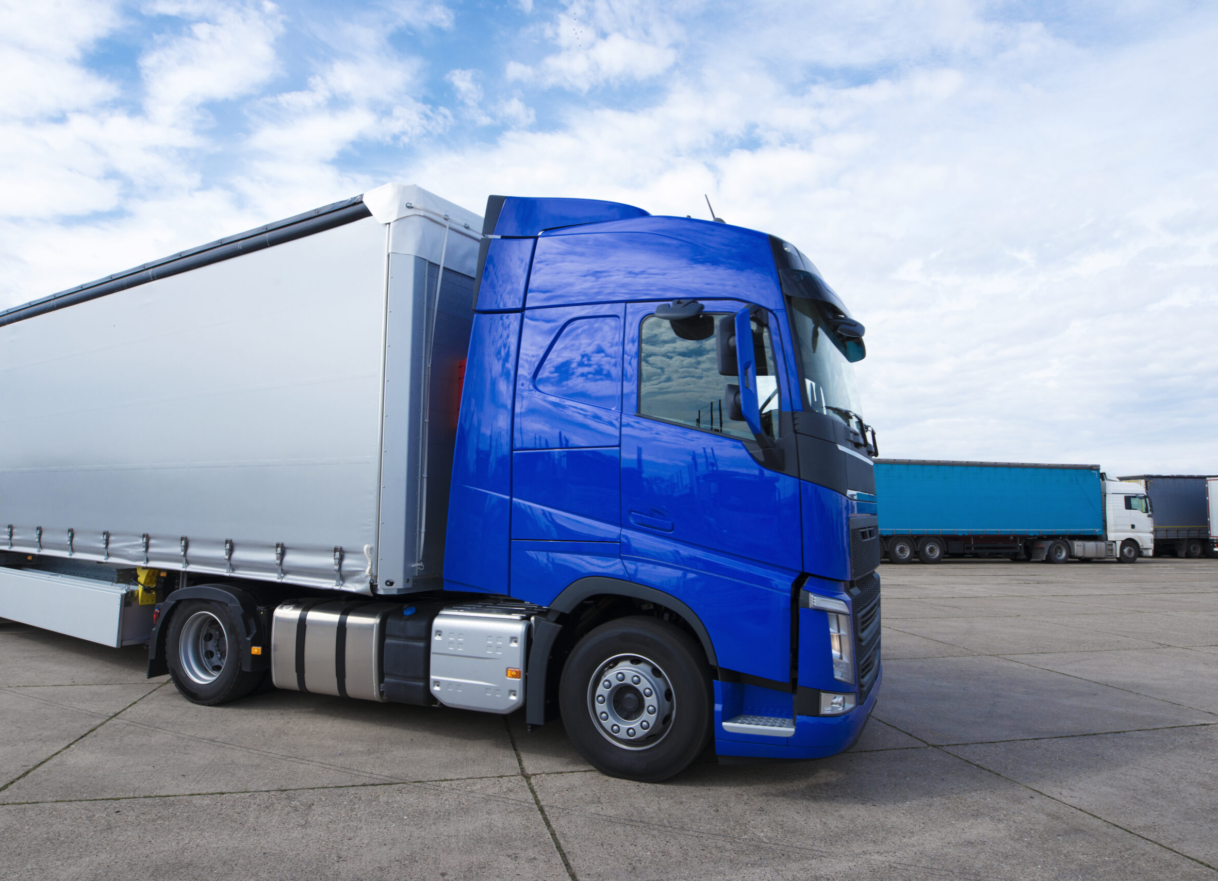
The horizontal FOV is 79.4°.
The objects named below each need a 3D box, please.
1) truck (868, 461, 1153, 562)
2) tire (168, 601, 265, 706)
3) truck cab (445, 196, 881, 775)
[{"bbox_3d":[14.964,2.986,30.485,16.400,4.000,2.550,3,-6,-14],"label":"truck"},{"bbox_3d":[-3.314,1.743,6.260,0.960,0.960,0.330,-1,-6,23],"label":"tire"},{"bbox_3d":[0.650,0.253,5.897,2.870,3.950,2.580,-1,-6,23],"label":"truck cab"}]

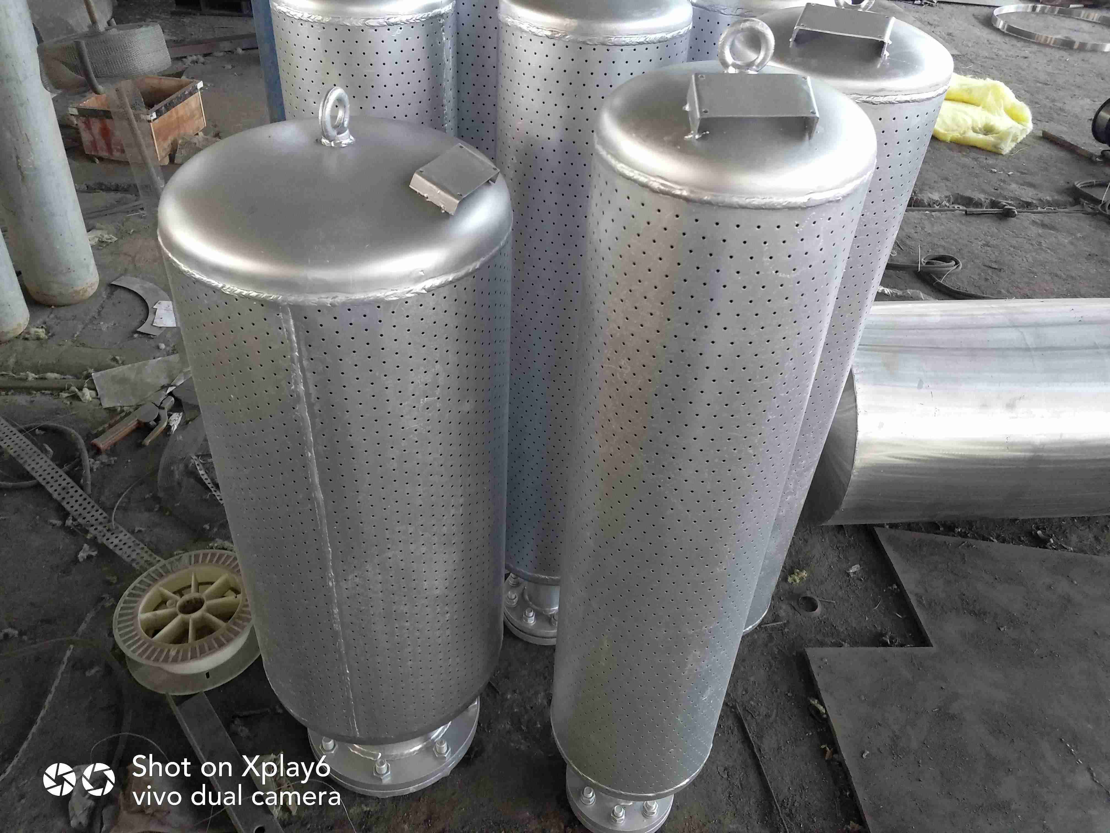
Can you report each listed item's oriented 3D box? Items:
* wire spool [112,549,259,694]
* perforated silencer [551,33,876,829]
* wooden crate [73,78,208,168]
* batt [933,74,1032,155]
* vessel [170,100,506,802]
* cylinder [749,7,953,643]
[{"bbox_3d":[-0.774,0.438,1.733,0.300,0.100,0.300,4,40,-3],"label":"wire spool"},{"bbox_3d":[0.160,0.094,1.090,0.285,1.087,0.285,4,35,0],"label":"perforated silencer"},{"bbox_3d":[-2.203,-1.582,4.296,0.420,0.285,0.610,3,35,0],"label":"wooden crate"},{"bbox_3d":[2.746,-2.075,5.411,0.850,0.290,0.580,31,43,33],"label":"batt"},{"bbox_3d":[-0.285,0.032,1.215,0.431,0.929,0.431,4,35,0],"label":"vessel"},{"bbox_3d":[0.344,-0.091,1.350,0.287,1.085,0.287,5,35,-1],"label":"cylinder"}]

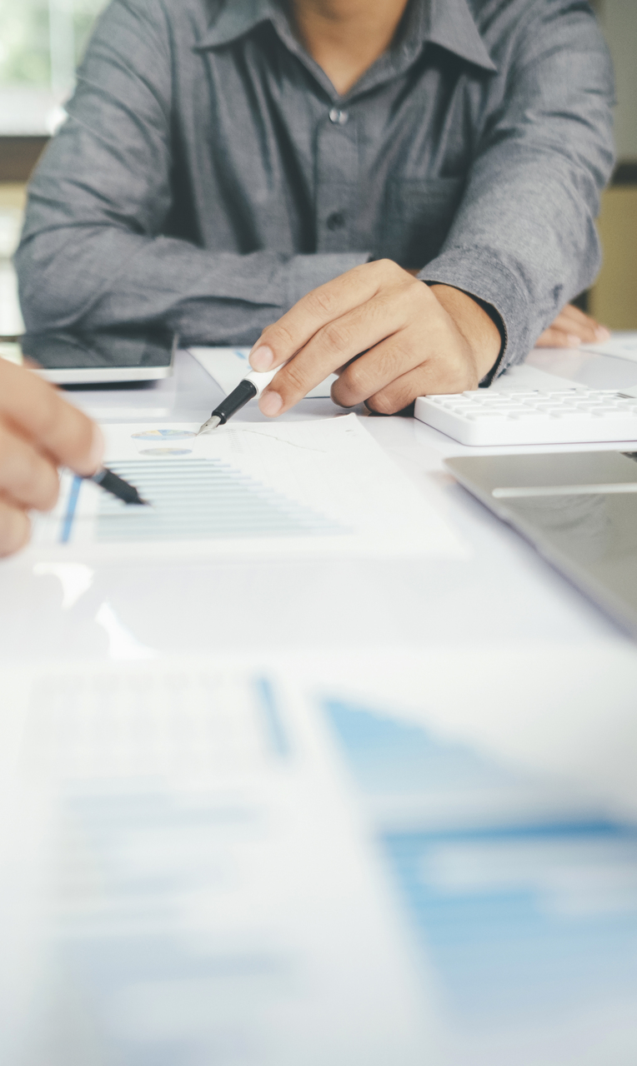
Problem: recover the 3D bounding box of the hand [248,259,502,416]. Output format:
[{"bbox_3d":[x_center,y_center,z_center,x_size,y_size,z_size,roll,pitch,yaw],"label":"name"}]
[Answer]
[{"bbox_3d":[0.031,-0.108,0.860,0.148,0.083,0.083,-9,16,-33],"label":"hand"}]

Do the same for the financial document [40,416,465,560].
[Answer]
[{"bbox_3d":[-0.070,-0.025,0.669,0.210,0.003,0.302,-1,13,-6],"label":"financial document"}]

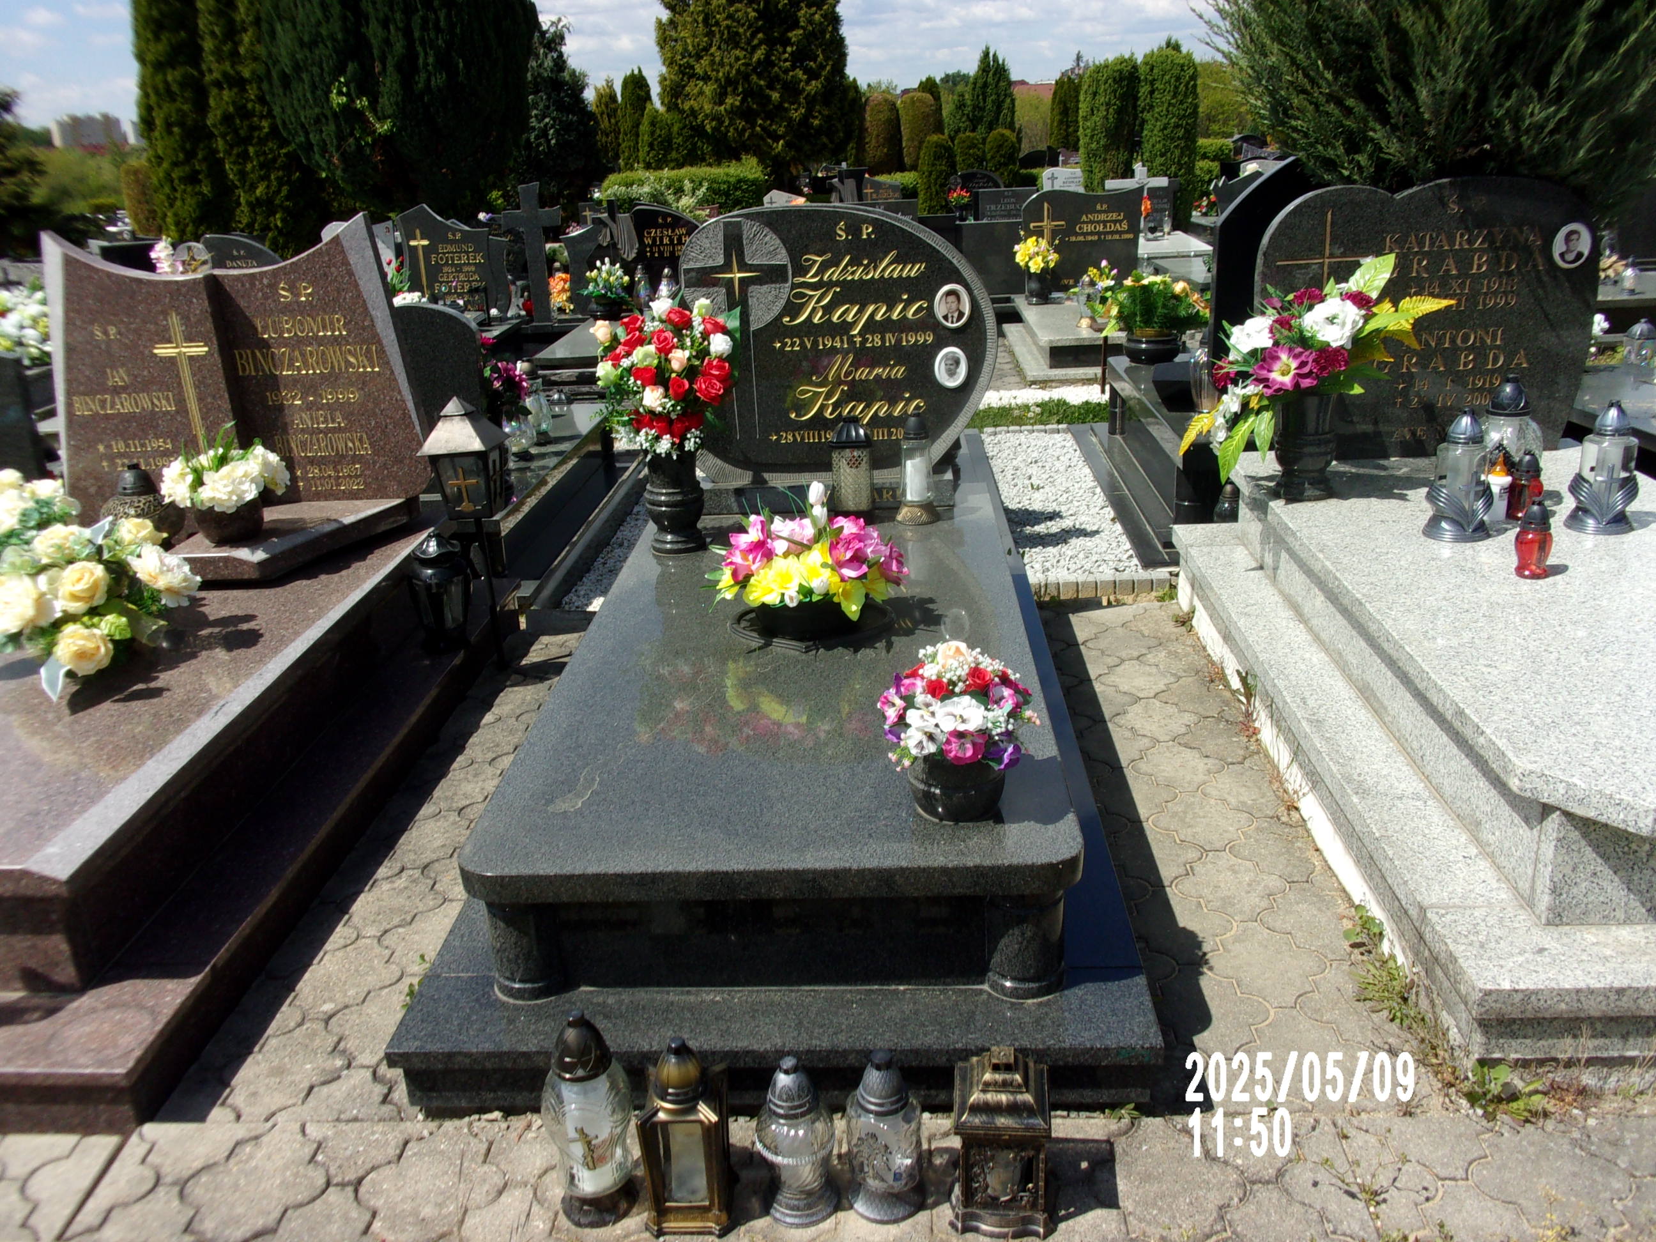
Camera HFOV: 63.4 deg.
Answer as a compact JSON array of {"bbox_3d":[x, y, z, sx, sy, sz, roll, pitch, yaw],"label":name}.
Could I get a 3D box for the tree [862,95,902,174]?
[{"bbox_3d":[1.022,-9.149,25.500,0.739,1.716,0.739,-1,21,3],"label":"tree"}]

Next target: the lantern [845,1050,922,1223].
[{"bbox_3d":[0.073,0.689,1.828,0.106,0.237,0.106,-1,21,3],"label":"lantern"}]

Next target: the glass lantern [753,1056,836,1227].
[{"bbox_3d":[-0.042,0.650,1.704,0.104,0.220,0.104,-1,21,3],"label":"glass lantern"}]

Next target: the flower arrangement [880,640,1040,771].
[{"bbox_3d":[0.204,0.131,2.093,0.248,0.200,0.240,-1,20,3],"label":"flower arrangement"}]

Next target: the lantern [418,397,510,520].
[{"bbox_3d":[-0.949,-0.423,3.512,0.185,0.335,0.185,0,21,7],"label":"lantern"}]

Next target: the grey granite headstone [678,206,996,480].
[{"bbox_3d":[0.034,-0.691,3.362,0.774,0.676,0.090,-1,21,3],"label":"grey granite headstone"}]

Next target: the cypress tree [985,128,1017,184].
[{"bbox_3d":[2.438,-6.251,18.931,0.451,1.360,0.451,-1,20,3],"label":"cypress tree"}]

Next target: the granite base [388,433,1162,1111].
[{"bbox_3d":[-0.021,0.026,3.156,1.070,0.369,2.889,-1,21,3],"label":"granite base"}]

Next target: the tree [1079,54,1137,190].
[{"bbox_3d":[2.905,-4.825,13.684,0.609,1.789,0.609,-1,21,3],"label":"tree"}]

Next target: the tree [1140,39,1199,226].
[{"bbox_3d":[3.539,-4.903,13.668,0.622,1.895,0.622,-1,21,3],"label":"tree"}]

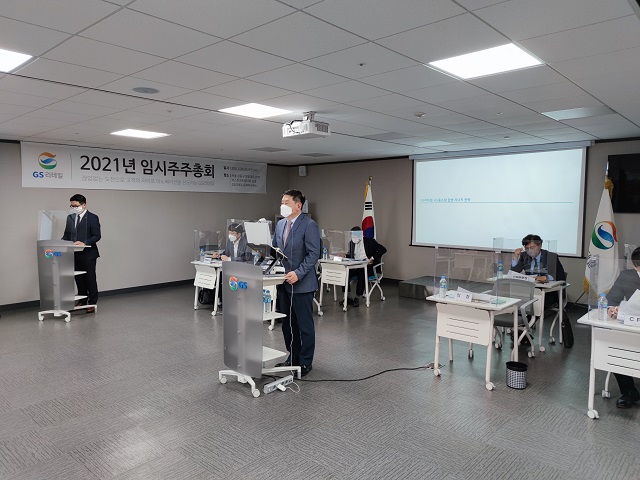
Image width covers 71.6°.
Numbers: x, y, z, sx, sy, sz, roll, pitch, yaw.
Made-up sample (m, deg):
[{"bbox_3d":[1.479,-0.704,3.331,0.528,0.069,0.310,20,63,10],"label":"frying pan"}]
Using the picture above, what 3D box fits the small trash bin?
[{"bbox_3d":[1.772,1.208,3.993,0.190,0.215,0.190,4,6,42],"label":"small trash bin"}]

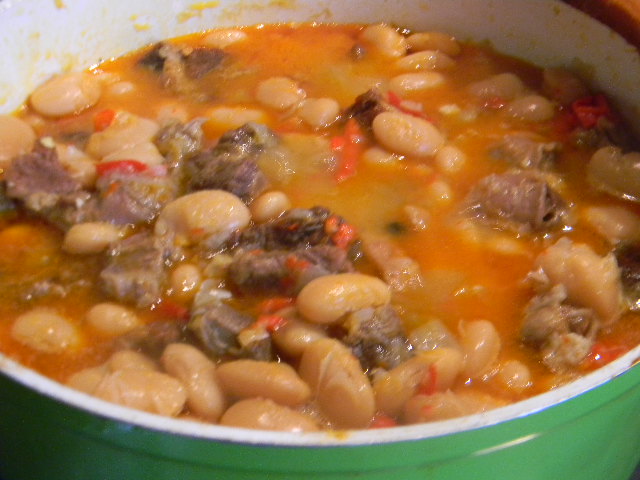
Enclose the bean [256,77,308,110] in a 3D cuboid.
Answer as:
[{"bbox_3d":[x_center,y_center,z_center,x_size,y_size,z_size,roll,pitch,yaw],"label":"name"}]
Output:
[{"bbox_3d":[-0.016,-0.056,0.399,0.020,0.012,0.015,10,40,11],"label":"bean"}]

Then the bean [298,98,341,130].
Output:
[{"bbox_3d":[-0.001,-0.043,0.350,0.016,0.010,0.011,-11,40,-13],"label":"bean"}]

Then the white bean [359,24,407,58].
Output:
[{"bbox_3d":[0.024,-0.077,0.402,0.015,0.012,0.024,-22,43,-25],"label":"white bean"}]

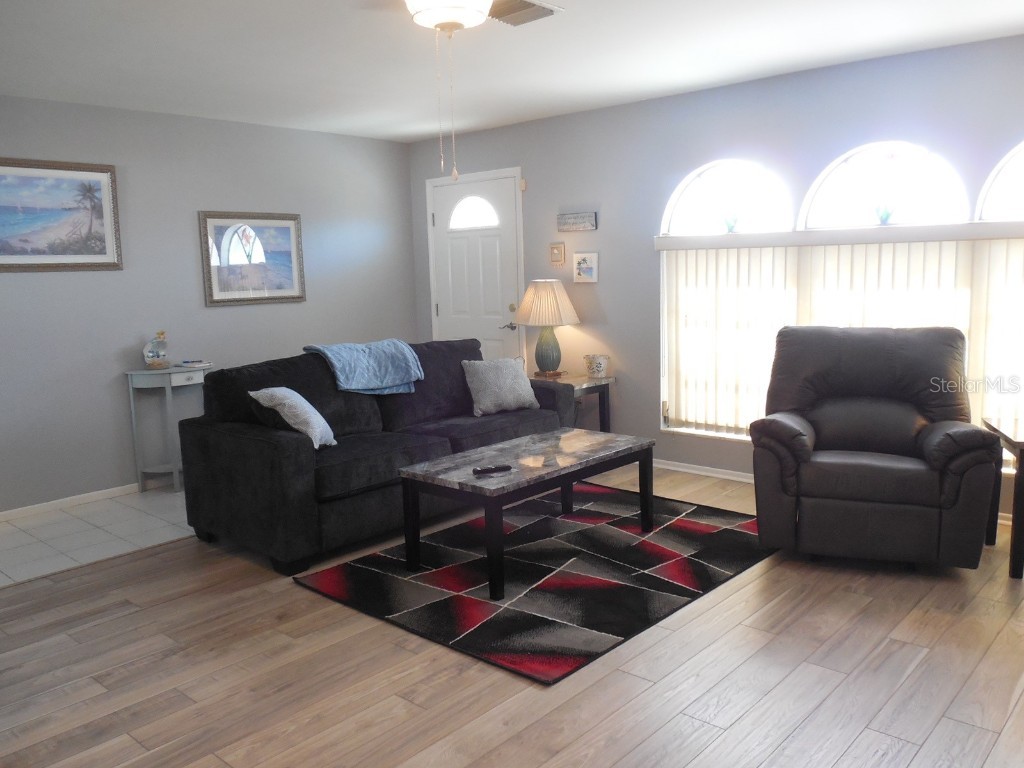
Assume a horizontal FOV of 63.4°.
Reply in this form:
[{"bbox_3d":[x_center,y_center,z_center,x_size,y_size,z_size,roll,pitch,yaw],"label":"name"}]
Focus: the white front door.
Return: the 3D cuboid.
[{"bbox_3d":[-0.288,-0.600,6.663,1.045,2.105,0.080,6,11,42],"label":"white front door"}]

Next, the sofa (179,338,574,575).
[{"bbox_3d":[-0.673,0.285,4.807,1.000,0.910,2.085,6,11,42],"label":"sofa"}]

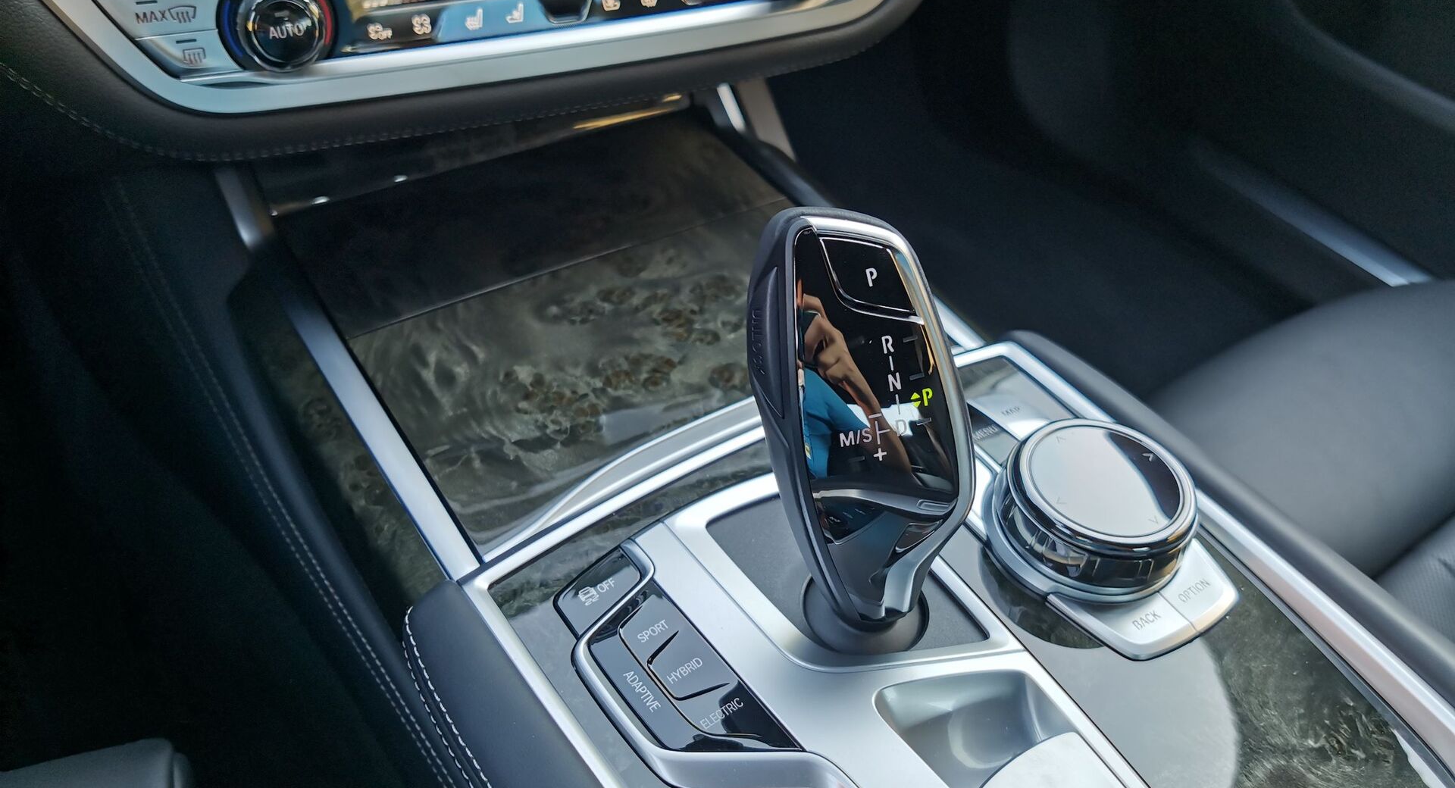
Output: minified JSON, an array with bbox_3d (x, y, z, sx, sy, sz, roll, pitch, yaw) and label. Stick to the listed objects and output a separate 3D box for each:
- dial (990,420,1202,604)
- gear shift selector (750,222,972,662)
[{"bbox_3d":[0.106,0.032,0.317,0.054,0.021,0.054,1,40,-1],"label":"dial"},{"bbox_3d":[0.035,0.013,0.278,0.054,0.110,0.045,-21,33,-25],"label":"gear shift selector"}]

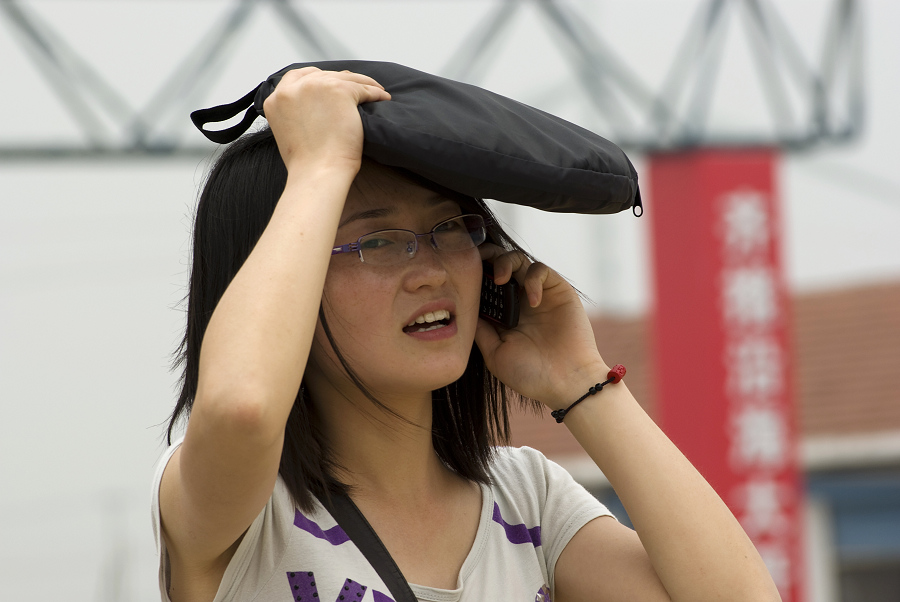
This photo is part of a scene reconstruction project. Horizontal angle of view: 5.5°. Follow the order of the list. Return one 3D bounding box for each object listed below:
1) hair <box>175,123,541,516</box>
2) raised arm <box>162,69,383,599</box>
[{"bbox_3d":[-0.074,0.012,7.300,0.240,0.305,0.225,-3,-1,-27],"label":"hair"},{"bbox_3d":[-0.134,0.024,7.190,0.175,0.410,0.270,3,-1,-10],"label":"raised arm"}]

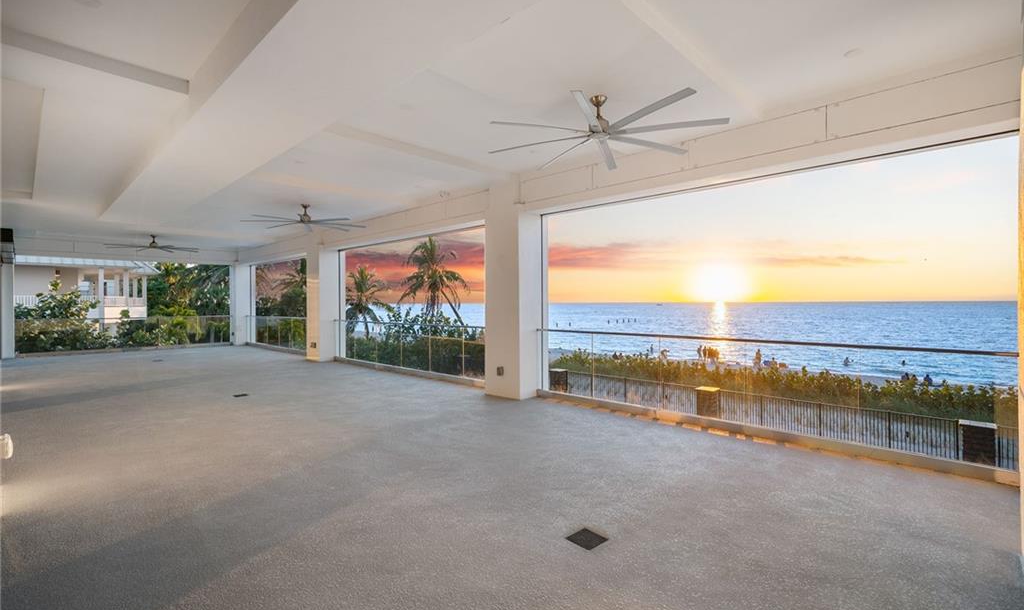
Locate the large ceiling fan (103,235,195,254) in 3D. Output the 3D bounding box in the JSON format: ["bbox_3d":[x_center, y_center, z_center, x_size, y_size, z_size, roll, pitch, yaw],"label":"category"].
[{"bbox_3d":[-10.096,-1.722,12.859,2.131,0.426,2.131,0,0,43],"label":"large ceiling fan"}]

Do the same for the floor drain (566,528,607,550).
[{"bbox_3d":[0.485,1.507,2.929,0.192,0.020,0.193,0,0,43],"label":"floor drain"}]

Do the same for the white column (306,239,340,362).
[{"bbox_3d":[-5.066,-0.188,12.288,0.684,3.344,0.608,0,0,43],"label":"white column"}]

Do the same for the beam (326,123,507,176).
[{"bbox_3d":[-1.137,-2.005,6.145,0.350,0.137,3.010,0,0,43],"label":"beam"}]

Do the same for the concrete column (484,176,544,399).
[{"bbox_3d":[0.068,-0.281,7.620,0.699,3.542,0.654,0,0,43],"label":"concrete column"}]

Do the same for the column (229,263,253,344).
[{"bbox_3d":[-10.072,-0.058,16.961,0.669,3.070,0.623,0,0,43],"label":"column"}]

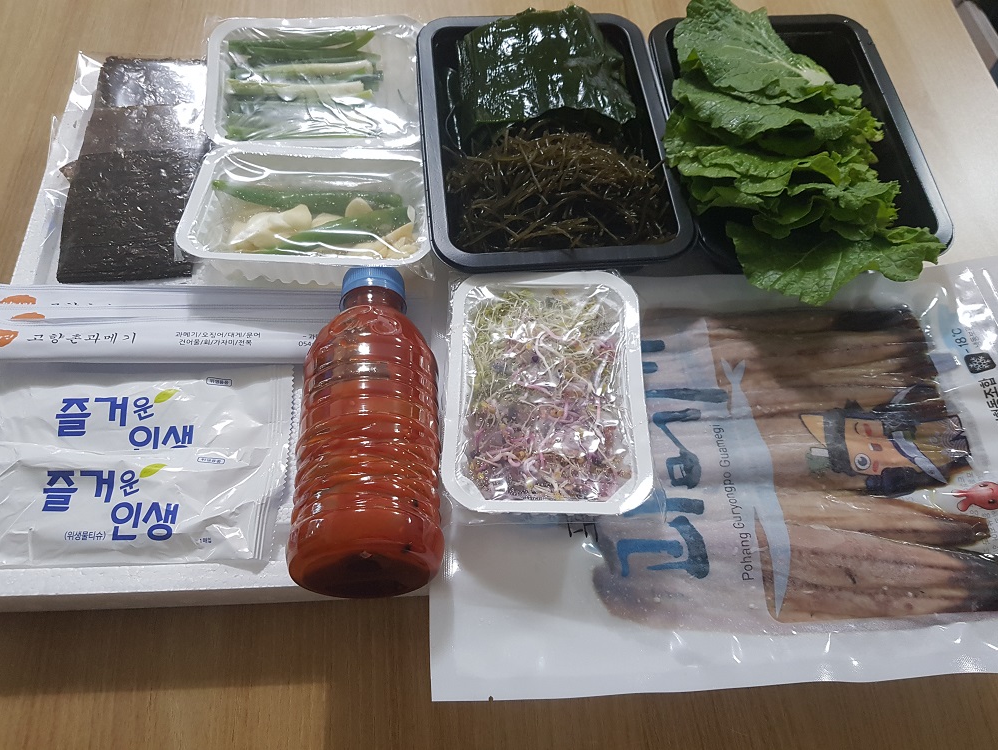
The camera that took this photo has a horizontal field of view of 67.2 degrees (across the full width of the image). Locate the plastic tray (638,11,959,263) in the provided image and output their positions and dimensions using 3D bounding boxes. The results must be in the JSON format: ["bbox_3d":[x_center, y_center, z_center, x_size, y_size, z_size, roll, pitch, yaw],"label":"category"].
[{"bbox_3d":[0.183,-0.145,0.488,0.150,0.045,0.206,-3,62,-4],"label":"plastic tray"}]

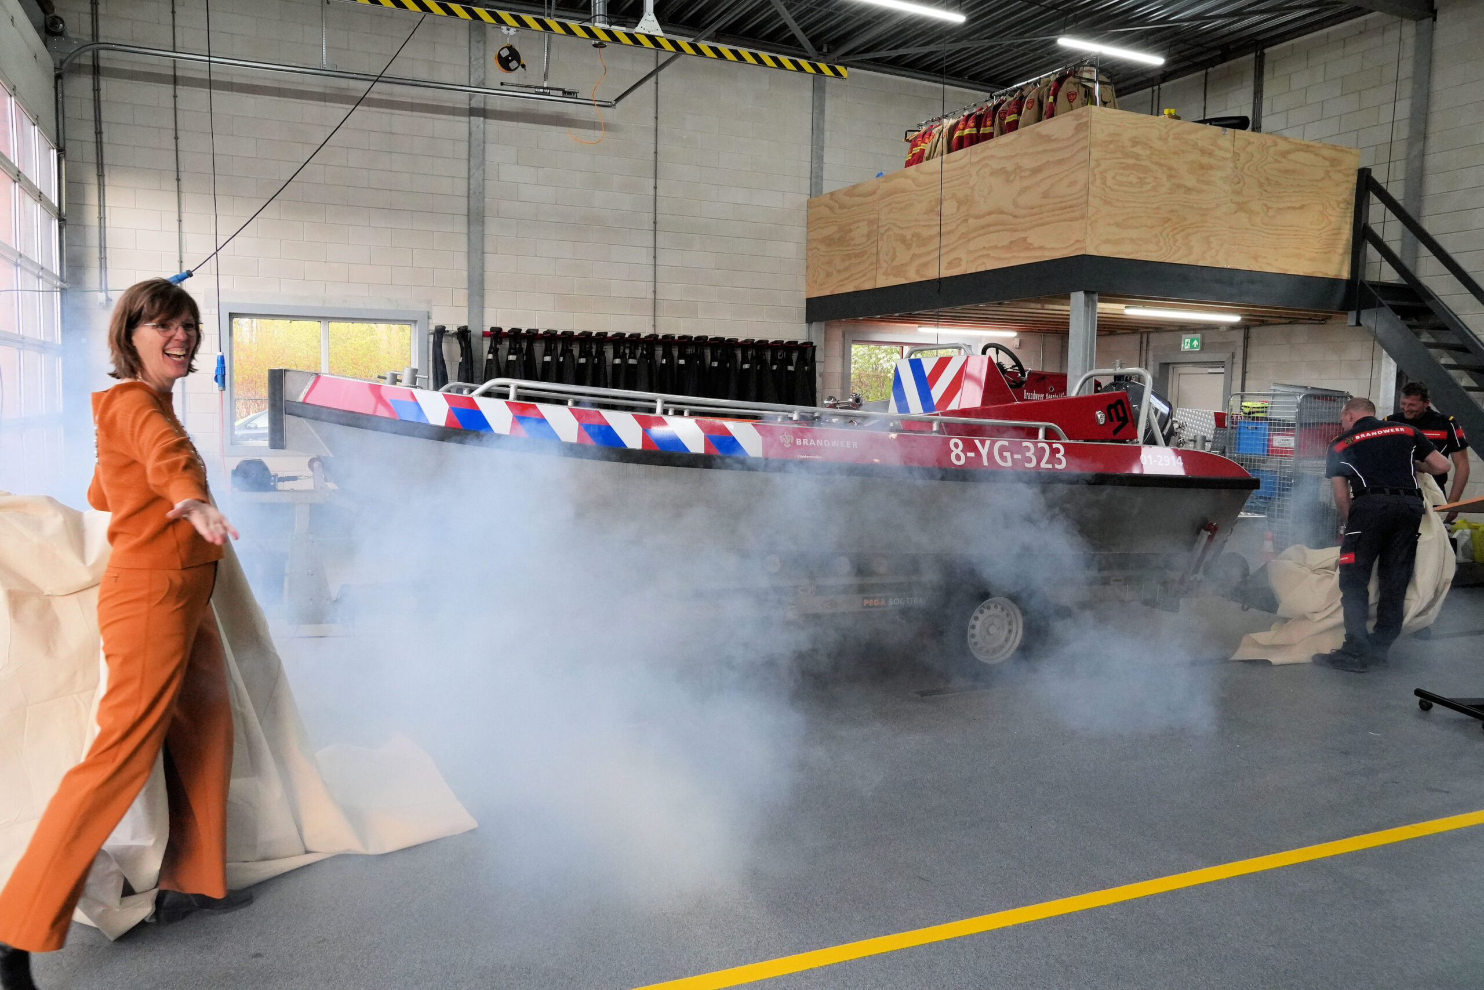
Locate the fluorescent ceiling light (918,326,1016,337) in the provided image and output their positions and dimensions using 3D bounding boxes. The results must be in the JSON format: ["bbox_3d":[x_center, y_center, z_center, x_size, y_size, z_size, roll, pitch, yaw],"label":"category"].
[{"bbox_3d":[2.837,-2.028,13.900,1.570,0.090,0.100,-1,6,-24],"label":"fluorescent ceiling light"}]

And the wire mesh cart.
[{"bbox_3d":[5.357,-0.146,10.977,0.730,1.732,0.780,-1,6,-24],"label":"wire mesh cart"}]

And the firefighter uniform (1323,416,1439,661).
[{"bbox_3d":[4.066,0.258,7.120,0.580,1.480,0.450,2,5,8],"label":"firefighter uniform"}]

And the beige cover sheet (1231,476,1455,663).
[{"bbox_3d":[3.989,0.423,7.389,1.400,1.200,1.250,3,6,24],"label":"beige cover sheet"}]

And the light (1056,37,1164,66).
[{"bbox_3d":[4.219,-5.042,12.668,1.570,0.090,0.100,-1,6,-24],"label":"light"}]

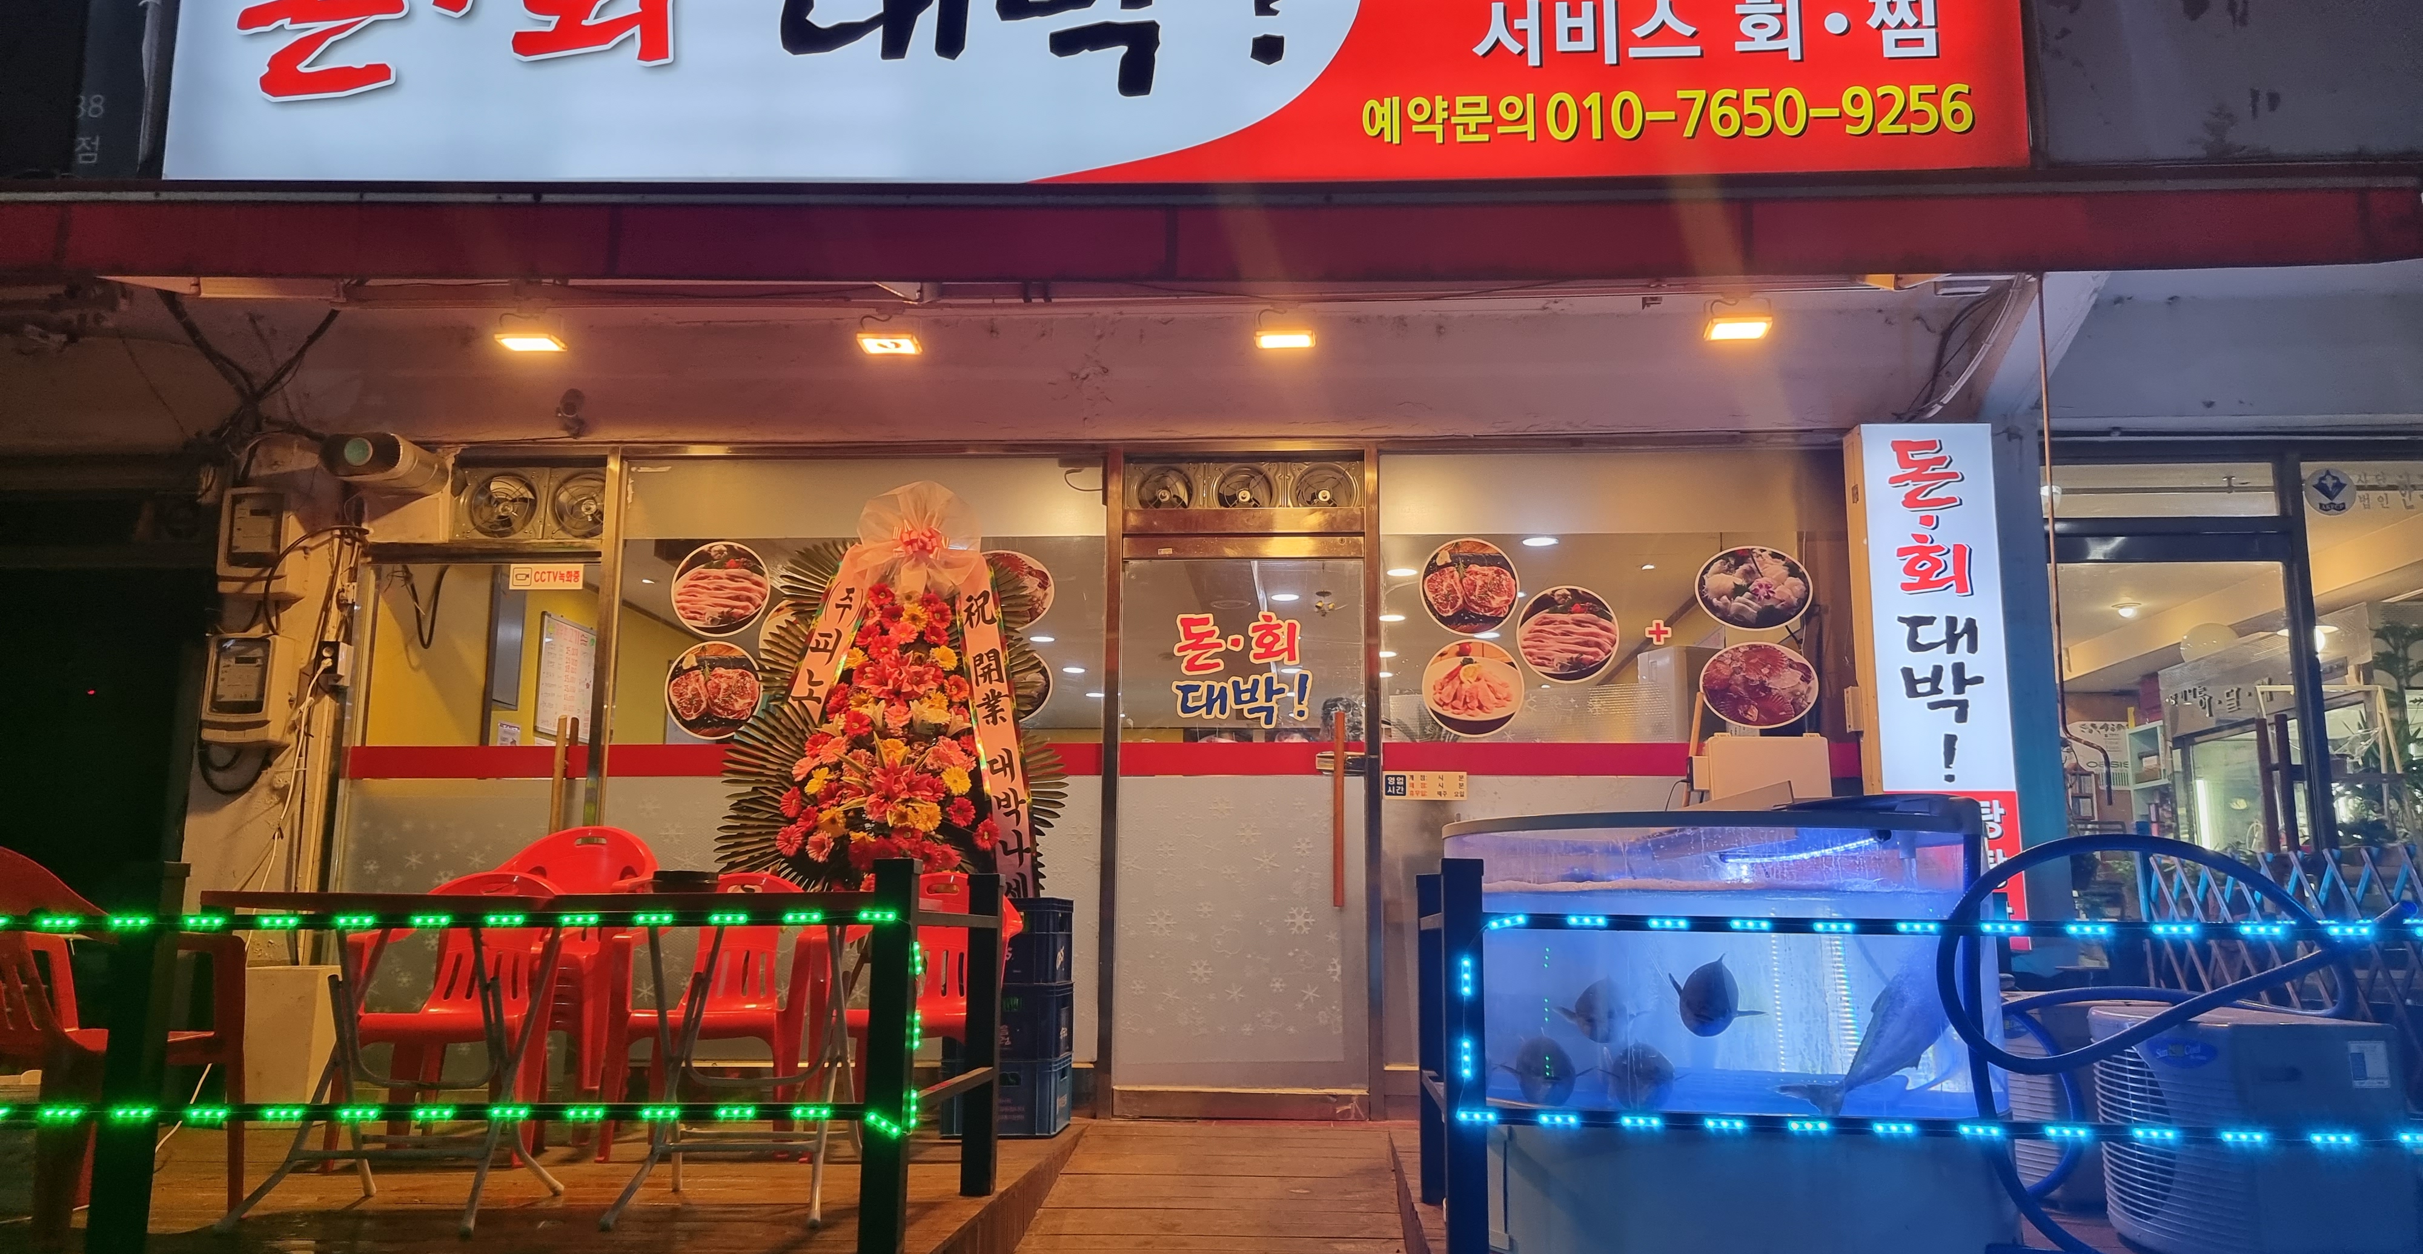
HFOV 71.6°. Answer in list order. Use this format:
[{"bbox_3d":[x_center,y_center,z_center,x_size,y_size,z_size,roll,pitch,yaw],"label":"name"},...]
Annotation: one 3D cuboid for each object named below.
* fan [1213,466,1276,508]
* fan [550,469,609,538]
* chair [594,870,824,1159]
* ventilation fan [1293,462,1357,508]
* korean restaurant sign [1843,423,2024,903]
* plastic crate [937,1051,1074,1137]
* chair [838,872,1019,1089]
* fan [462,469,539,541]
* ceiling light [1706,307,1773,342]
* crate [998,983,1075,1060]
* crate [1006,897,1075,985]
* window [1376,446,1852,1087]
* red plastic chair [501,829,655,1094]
[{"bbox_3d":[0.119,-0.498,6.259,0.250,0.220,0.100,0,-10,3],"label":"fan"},{"bbox_3d":[-2.387,-0.465,6.393,0.270,0.270,0.110,0,-10,3],"label":"fan"},{"bbox_3d":[-1.464,1.175,5.159,0.585,0.825,0.560,0,-10,-1],"label":"chair"},{"bbox_3d":[0.441,-0.503,6.467,0.280,0.280,0.120,0,-10,3],"label":"ventilation fan"},{"bbox_3d":[2.556,0.198,5.945,0.457,1.855,0.190,0,-10,3],"label":"korean restaurant sign"},{"bbox_3d":[-0.688,1.571,5.652,0.370,0.242,0.330,0,-10,3],"label":"plastic crate"},{"bbox_3d":[-0.864,1.173,5.126,0.585,0.825,0.560,0,-10,2],"label":"chair"},{"bbox_3d":[-2.780,-0.475,6.588,0.290,0.290,0.120,0,-10,3],"label":"fan"},{"bbox_3d":[1.605,-0.910,5.113,0.180,0.050,0.140,0,-10,3],"label":"ceiling light"},{"bbox_3d":[-0.674,1.321,5.669,0.360,0.255,0.420,0,-10,3],"label":"crate"},{"bbox_3d":[-0.690,1.073,5.738,0.370,0.275,0.330,0,-10,3],"label":"crate"},{"bbox_3d":[1.459,0.466,5.977,1.720,2.270,0.070,0,-10,3],"label":"window"},{"bbox_3d":[-2.108,1.059,5.464,0.585,0.825,0.560,-1,-10,5],"label":"red plastic chair"}]

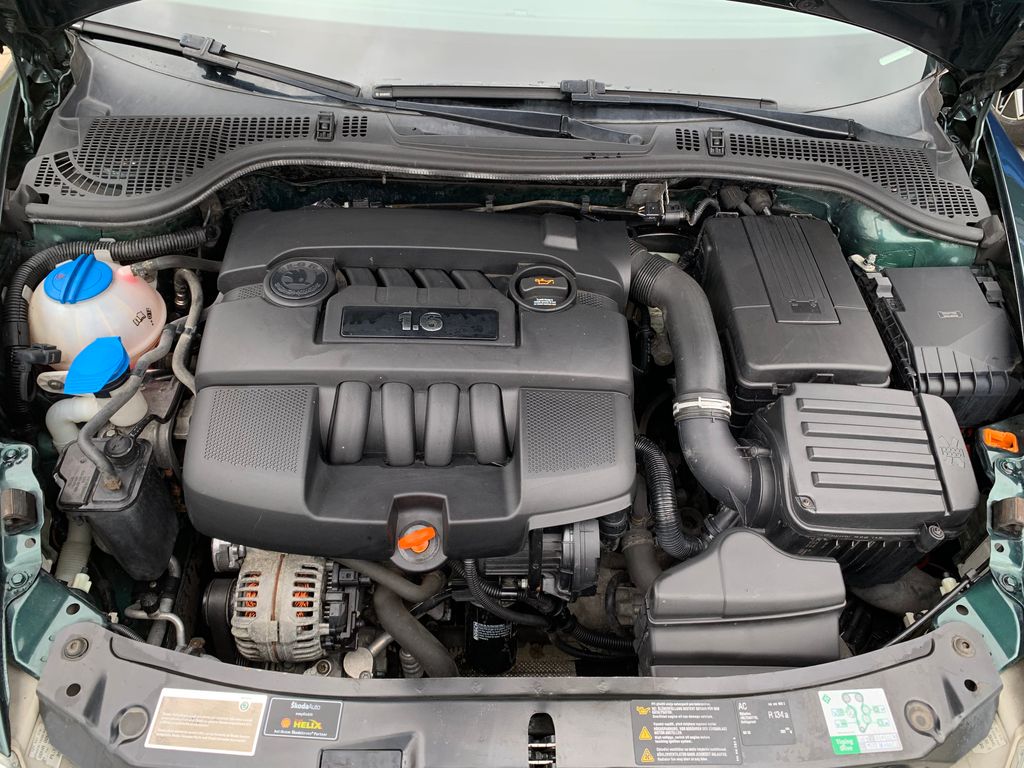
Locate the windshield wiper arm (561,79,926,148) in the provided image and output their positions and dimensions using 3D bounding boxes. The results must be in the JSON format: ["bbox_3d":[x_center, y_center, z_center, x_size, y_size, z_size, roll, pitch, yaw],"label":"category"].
[{"bbox_3d":[0.354,-0.408,1.165,0.577,0.045,0.050,9,55,-2],"label":"windshield wiper arm"}]

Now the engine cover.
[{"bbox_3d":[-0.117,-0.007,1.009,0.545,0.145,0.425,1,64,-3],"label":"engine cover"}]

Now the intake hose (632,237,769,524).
[{"bbox_3d":[0.241,-0.014,1.010,0.145,0.130,0.365,0,50,0],"label":"intake hose"}]

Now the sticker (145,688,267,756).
[{"bbox_3d":[-0.294,0.327,0.743,0.105,0.001,0.054,3,56,2],"label":"sticker"}]

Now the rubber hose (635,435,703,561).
[{"bbox_3d":[0.208,0.156,1.037,0.095,0.120,0.165,1,55,-3],"label":"rubber hose"}]

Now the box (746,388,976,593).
[{"bbox_3d":[0.403,0.133,0.952,0.225,0.190,0.200,4,50,3],"label":"box"}]

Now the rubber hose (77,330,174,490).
[{"bbox_3d":[-0.482,0.026,0.973,0.065,0.075,0.205,0,50,0],"label":"rubber hose"}]

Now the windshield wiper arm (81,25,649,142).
[{"bbox_3d":[-0.240,-0.446,1.155,0.902,0.055,0.075,13,55,2],"label":"windshield wiper arm"}]

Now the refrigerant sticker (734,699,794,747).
[{"bbox_3d":[0.246,0.327,0.743,0.052,0.001,0.043,-1,56,-1],"label":"refrigerant sticker"}]

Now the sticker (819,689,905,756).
[{"bbox_3d":[0.338,0.327,0.745,0.066,0.001,0.057,-3,56,-2],"label":"sticker"}]

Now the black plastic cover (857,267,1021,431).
[{"bbox_3d":[0.627,-0.052,1.140,0.185,0.110,0.215,0,55,-5],"label":"black plastic cover"}]

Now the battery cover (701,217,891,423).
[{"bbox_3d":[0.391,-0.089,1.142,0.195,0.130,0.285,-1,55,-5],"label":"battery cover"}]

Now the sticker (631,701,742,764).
[{"bbox_3d":[0.185,0.371,0.818,0.112,0.002,0.063,1,58,-3],"label":"sticker"}]

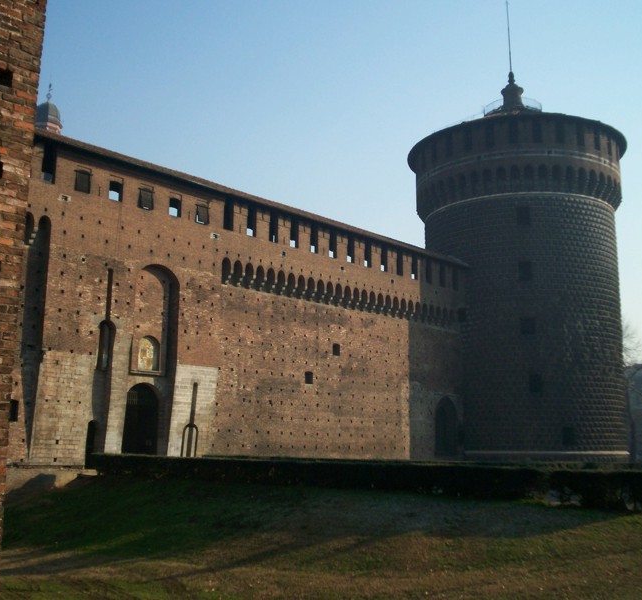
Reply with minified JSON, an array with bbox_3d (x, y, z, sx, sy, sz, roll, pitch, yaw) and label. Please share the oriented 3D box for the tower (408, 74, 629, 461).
[{"bbox_3d":[18.924,-3.708,79.932,20.700,38.800,20.700,-10,-15,43],"label":"tower"}]

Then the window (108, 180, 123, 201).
[{"bbox_3d":[-12.949,-6.778,52.109,0.400,1.254,0.932,-8,-13,42],"label":"window"}]

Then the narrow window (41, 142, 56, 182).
[{"bbox_3d":[-14.850,-7.361,45.152,0.400,2.100,0.800,-10,-15,43],"label":"narrow window"}]

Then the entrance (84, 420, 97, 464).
[{"bbox_3d":[-12.529,7.699,44.938,0.500,2.400,0.900,-10,-15,43],"label":"entrance"}]

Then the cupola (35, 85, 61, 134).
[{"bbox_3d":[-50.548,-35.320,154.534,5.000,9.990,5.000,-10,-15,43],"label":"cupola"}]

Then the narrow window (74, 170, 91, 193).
[{"bbox_3d":[-13.388,-6.588,46.485,0.300,1.250,1.020,-10,-15,43],"label":"narrow window"}]

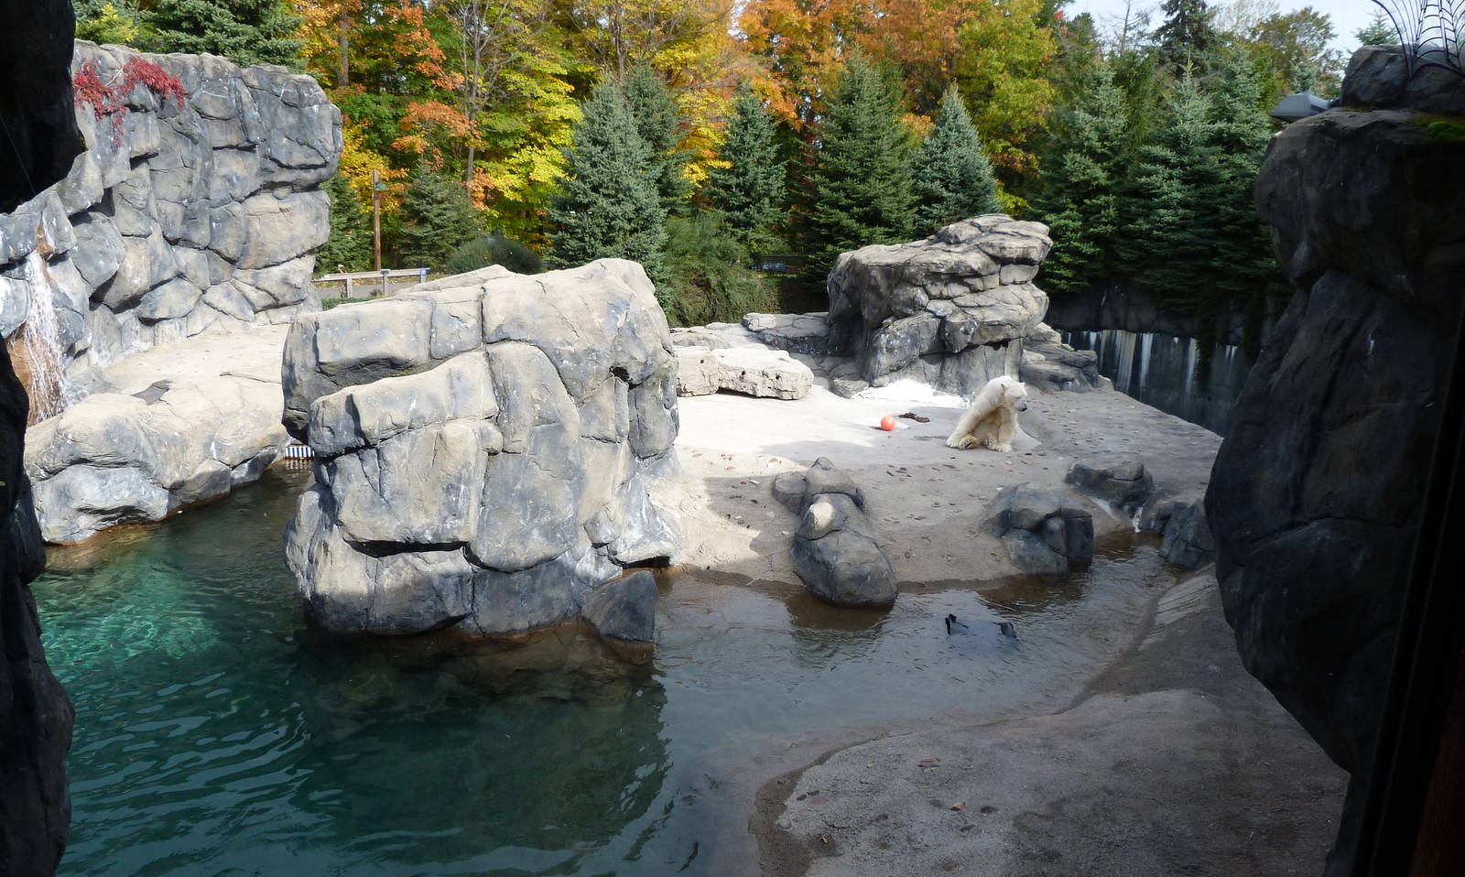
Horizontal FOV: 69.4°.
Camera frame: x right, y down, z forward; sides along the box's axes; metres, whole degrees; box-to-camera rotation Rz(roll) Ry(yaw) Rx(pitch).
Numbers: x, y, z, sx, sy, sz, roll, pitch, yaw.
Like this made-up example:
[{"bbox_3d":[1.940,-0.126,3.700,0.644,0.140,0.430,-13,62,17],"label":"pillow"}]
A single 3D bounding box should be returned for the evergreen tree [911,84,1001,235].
[{"bbox_3d":[6.654,-7.944,32.551,2.908,5.650,2.908,2,11,0],"label":"evergreen tree"}]

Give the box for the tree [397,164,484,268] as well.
[{"bbox_3d":[-12.650,-9.442,45.460,3.651,4.720,3.651,2,11,0],"label":"tree"}]

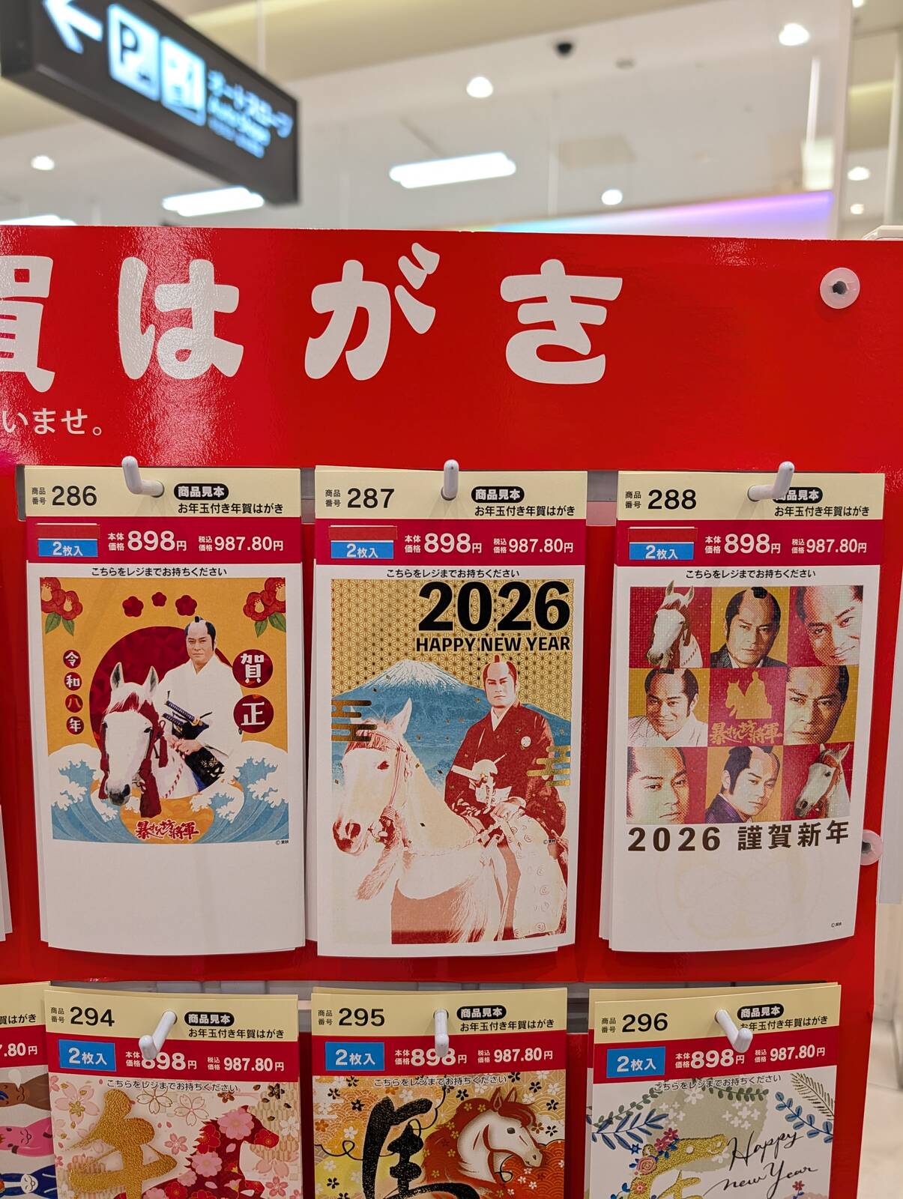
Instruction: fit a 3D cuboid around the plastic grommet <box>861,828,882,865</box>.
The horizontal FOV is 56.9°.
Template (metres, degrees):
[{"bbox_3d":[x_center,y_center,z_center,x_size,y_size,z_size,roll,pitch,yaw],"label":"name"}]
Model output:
[{"bbox_3d":[0.168,0.101,0.335,0.015,0.015,0.005,0,7,-1],"label":"plastic grommet"}]

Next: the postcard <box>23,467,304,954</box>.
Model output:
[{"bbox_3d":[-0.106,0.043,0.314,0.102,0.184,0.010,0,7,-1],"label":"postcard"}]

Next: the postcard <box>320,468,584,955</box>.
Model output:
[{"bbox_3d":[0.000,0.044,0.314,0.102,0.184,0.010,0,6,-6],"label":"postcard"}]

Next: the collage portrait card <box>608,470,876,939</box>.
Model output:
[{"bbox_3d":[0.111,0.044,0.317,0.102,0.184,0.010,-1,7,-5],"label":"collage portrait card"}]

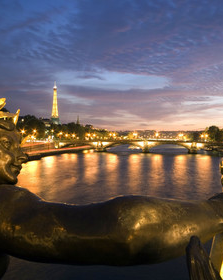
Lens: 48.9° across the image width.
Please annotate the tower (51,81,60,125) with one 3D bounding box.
[{"bbox_3d":[-327.000,-180.000,1430.000,125.000,326.000,125.000,0,1,-34],"label":"tower"}]

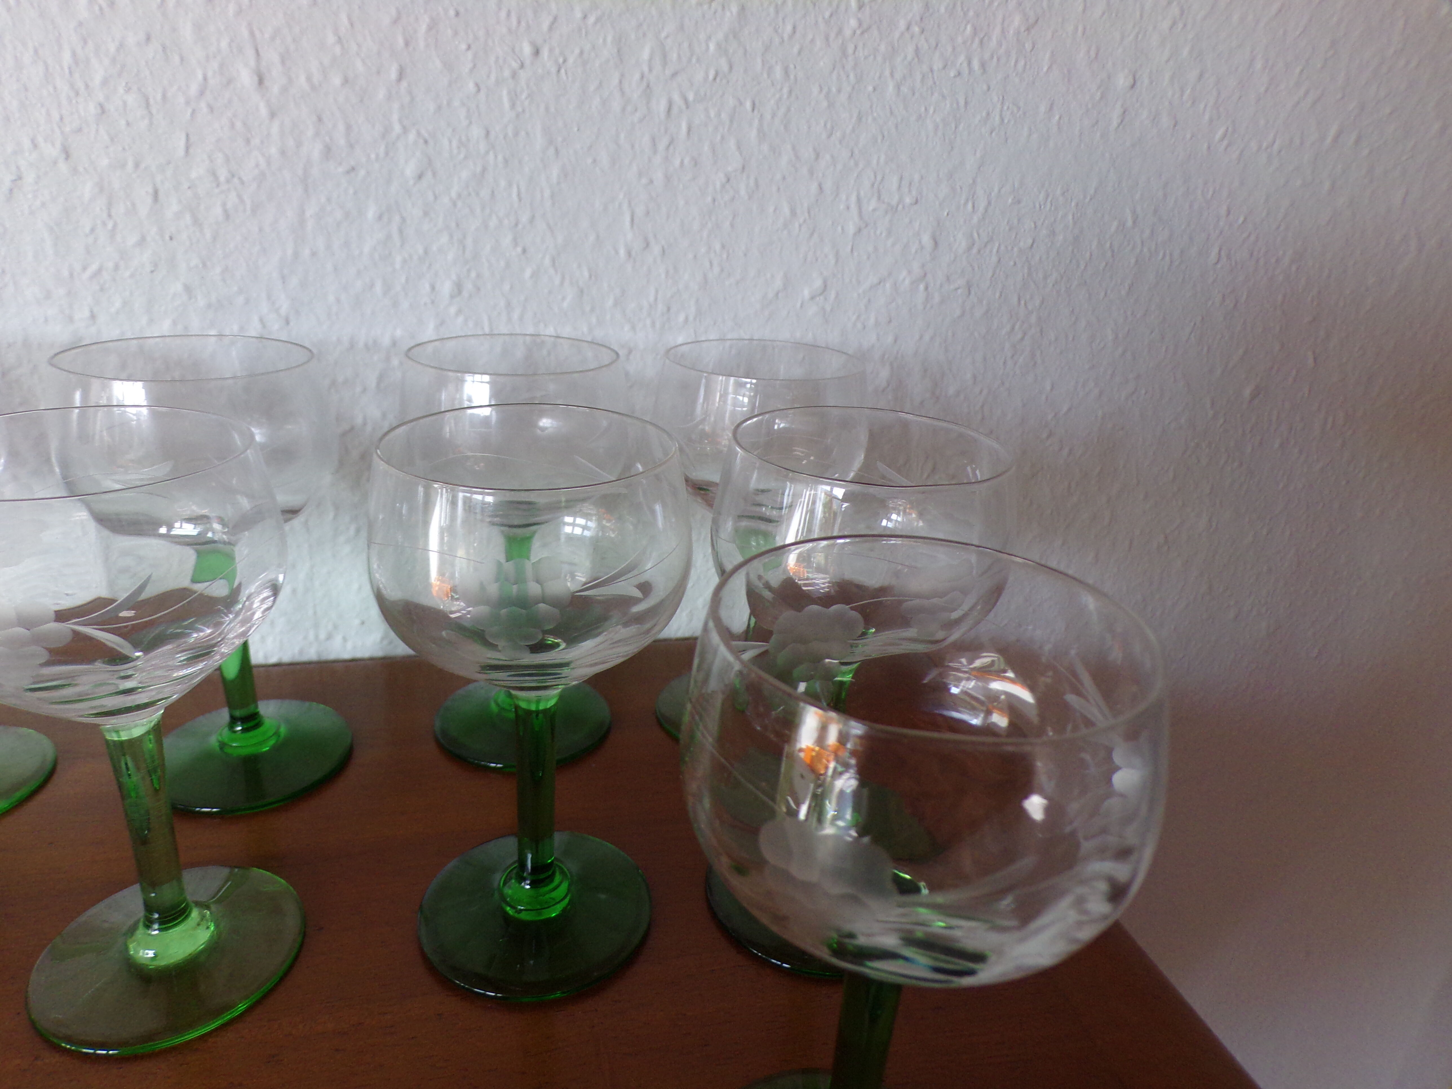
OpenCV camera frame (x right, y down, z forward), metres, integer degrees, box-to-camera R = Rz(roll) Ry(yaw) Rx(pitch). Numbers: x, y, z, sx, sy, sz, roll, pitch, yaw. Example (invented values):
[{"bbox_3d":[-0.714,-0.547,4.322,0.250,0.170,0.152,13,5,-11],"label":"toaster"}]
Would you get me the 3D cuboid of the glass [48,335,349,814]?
[{"bbox_3d":[-0.159,0.009,0.319,0.076,0.138,0.076,3,22,0],"label":"glass"}]

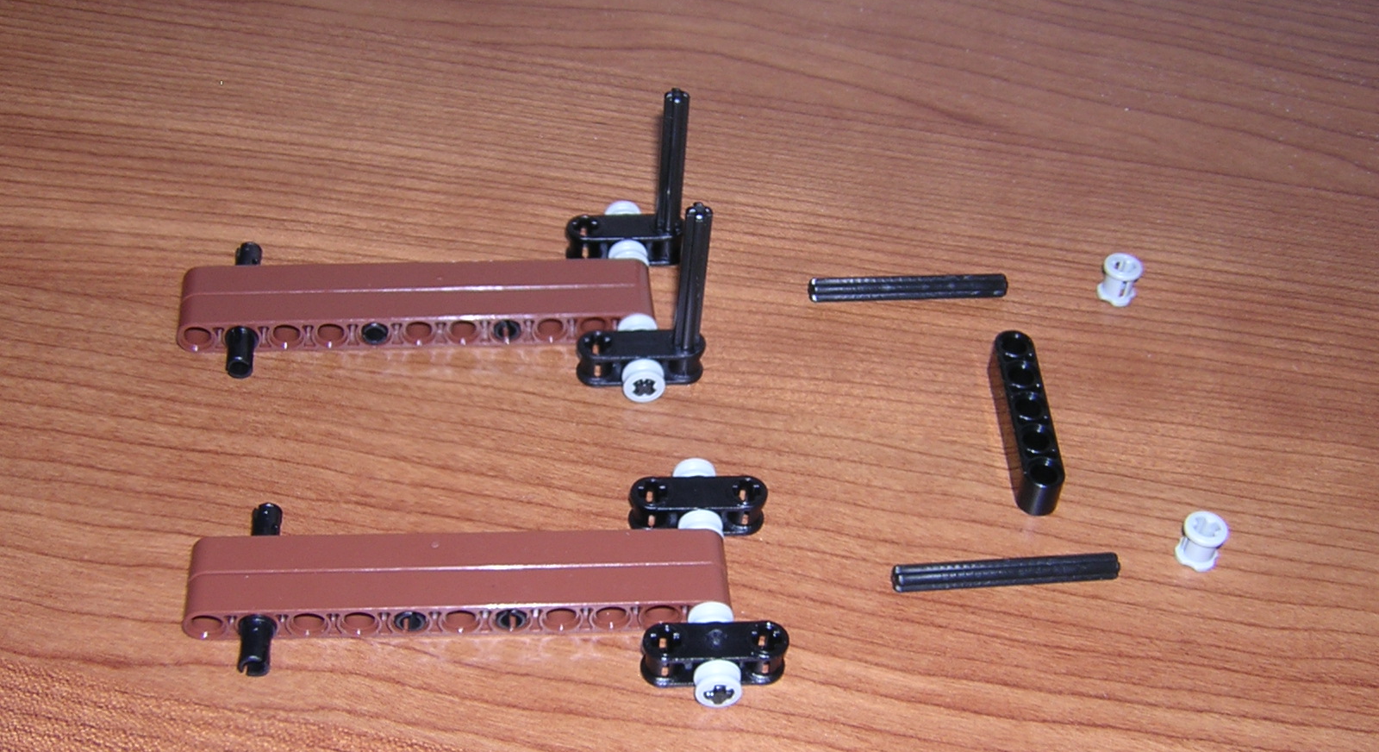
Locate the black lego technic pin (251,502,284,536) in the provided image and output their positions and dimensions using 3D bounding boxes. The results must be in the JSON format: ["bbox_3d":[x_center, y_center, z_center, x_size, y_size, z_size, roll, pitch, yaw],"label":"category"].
[{"bbox_3d":[-0.070,0.028,0.307,0.006,0.006,0.016,-1,44,-5],"label":"black lego technic pin"}]

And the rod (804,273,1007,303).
[{"bbox_3d":[0.043,-0.017,0.366,0.040,0.005,0.005,-2,44,-7],"label":"rod"}]

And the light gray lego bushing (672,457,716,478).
[{"bbox_3d":[0.001,0.018,0.324,0.007,0.007,0.004,-1,45,-6],"label":"light gray lego bushing"}]

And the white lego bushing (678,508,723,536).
[{"bbox_3d":[0.002,0.026,0.316,0.007,0.007,0.004,-1,44,-6],"label":"white lego bushing"}]

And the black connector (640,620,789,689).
[{"bbox_3d":[0.004,0.044,0.297,0.024,0.008,0.008,-1,44,-6],"label":"black connector"}]

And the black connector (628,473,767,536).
[{"bbox_3d":[0.002,0.022,0.320,0.024,0.008,0.008,-1,44,-6],"label":"black connector"}]

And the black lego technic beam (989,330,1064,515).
[{"bbox_3d":[0.061,0.008,0.339,0.007,0.008,0.040,1,44,-4],"label":"black lego technic beam"}]

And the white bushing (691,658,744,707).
[{"bbox_3d":[0.005,0.048,0.293,0.007,0.007,0.004,-1,44,-6],"label":"white bushing"}]

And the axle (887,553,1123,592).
[{"bbox_3d":[0.054,0.033,0.315,0.040,0.004,0.005,-2,45,-8],"label":"axle"}]

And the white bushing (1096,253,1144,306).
[{"bbox_3d":[0.085,-0.019,0.370,0.007,0.008,0.007,3,44,-3],"label":"white bushing"}]

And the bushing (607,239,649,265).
[{"bbox_3d":[-0.012,-0.022,0.363,0.007,0.007,0.004,-2,44,-7],"label":"bushing"}]

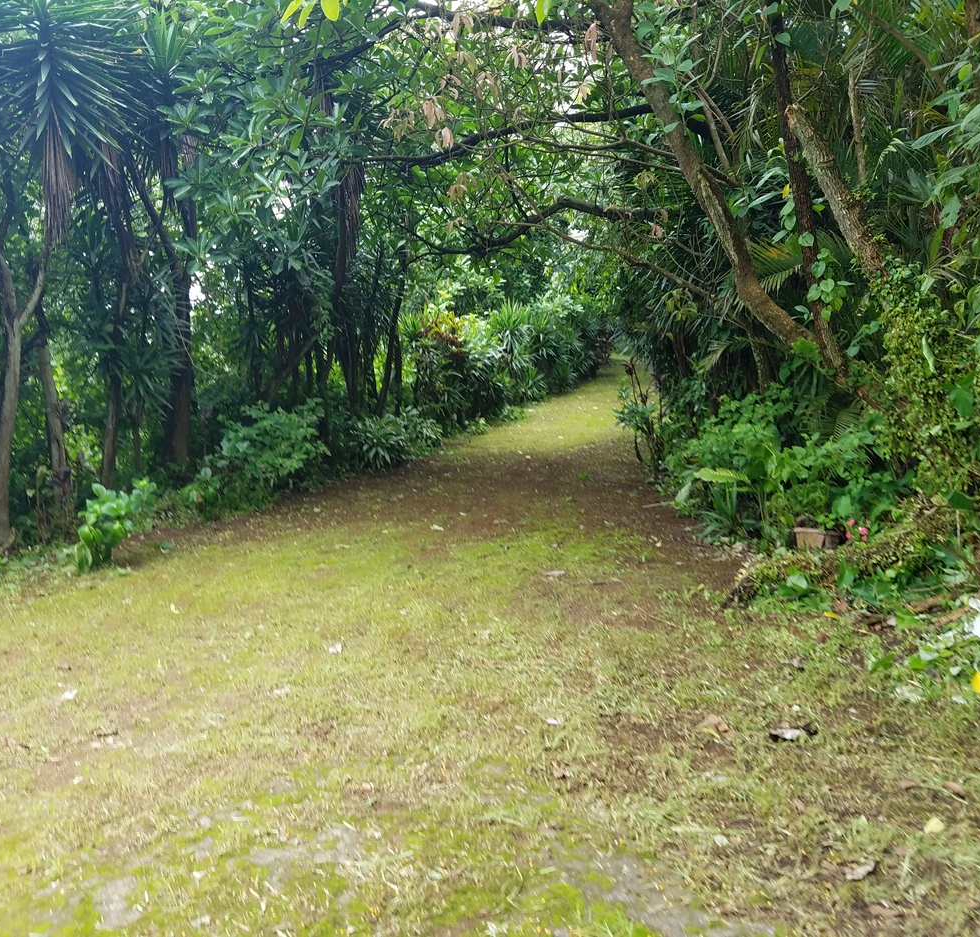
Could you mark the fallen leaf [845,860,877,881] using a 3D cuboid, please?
[{"bbox_3d":[1.136,1.229,2.870,0.110,0.030,0.070,-3,5,-30],"label":"fallen leaf"}]

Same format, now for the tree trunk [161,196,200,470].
[{"bbox_3d":[-4.616,-2.058,14.000,0.500,4.000,0.500,-2,5,-24],"label":"tree trunk"}]

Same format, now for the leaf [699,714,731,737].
[{"bbox_3d":[0.990,1.128,4.120,0.140,0.040,0.130,0,5,0],"label":"leaf"}]

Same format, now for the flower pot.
[{"bbox_3d":[2.878,0.619,8.300,0.380,0.230,0.280,2,5,20],"label":"flower pot"}]

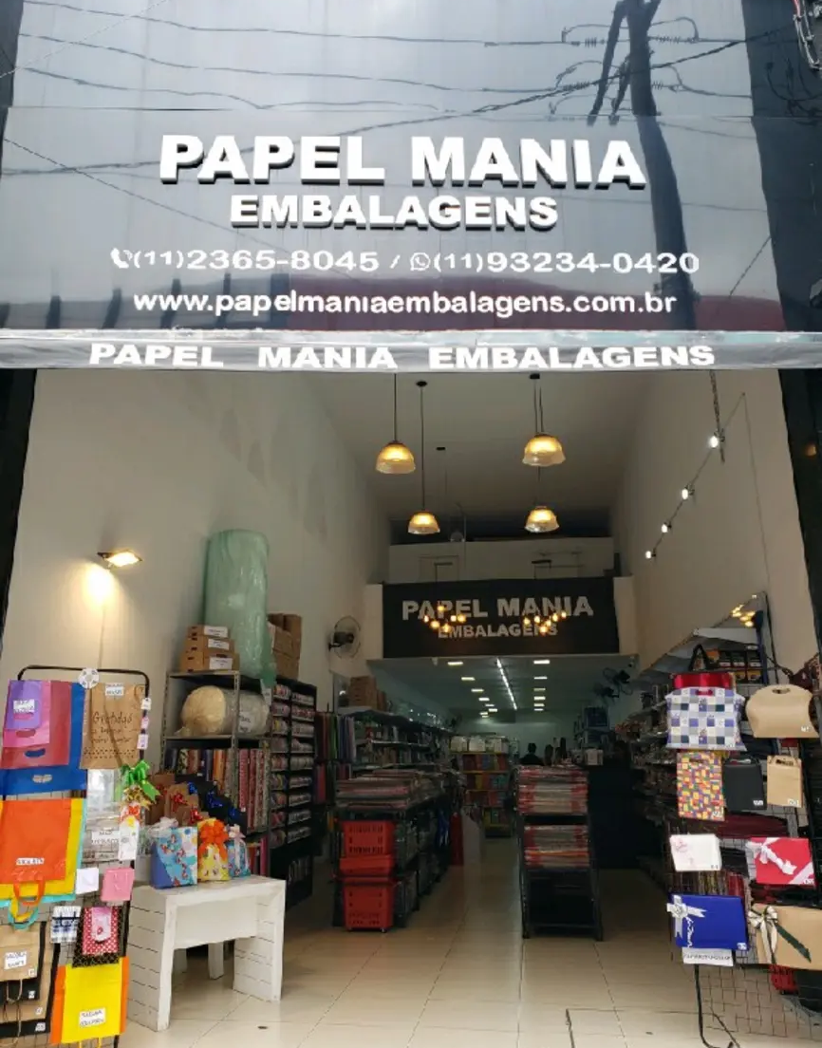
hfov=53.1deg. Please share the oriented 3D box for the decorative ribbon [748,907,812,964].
[{"bbox_3d":[1.623,1.810,3.621,0.262,0.237,0.039,-8,-18,24],"label":"decorative ribbon"}]

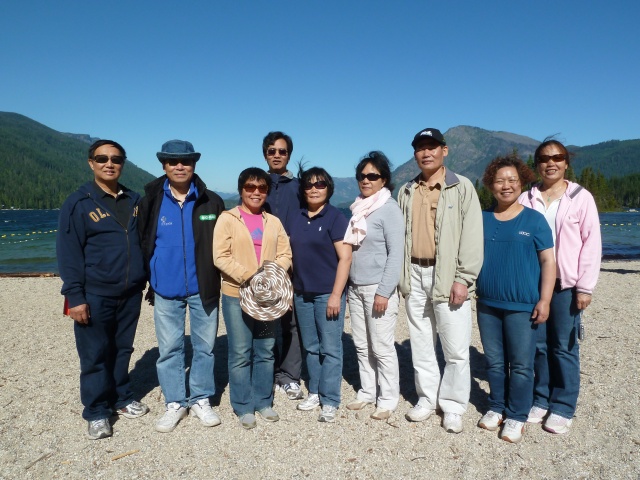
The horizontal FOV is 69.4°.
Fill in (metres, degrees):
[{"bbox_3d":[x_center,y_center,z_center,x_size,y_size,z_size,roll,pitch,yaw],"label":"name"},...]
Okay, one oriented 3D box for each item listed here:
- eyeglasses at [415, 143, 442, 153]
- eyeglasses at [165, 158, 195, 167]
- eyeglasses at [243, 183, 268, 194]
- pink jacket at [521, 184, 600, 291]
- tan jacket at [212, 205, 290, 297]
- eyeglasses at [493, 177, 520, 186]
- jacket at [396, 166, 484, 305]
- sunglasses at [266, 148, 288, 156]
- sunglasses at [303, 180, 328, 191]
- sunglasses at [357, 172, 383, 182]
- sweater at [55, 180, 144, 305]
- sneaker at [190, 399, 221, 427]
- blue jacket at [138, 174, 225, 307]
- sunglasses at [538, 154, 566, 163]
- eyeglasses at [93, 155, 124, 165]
[{"bbox_3d":[0.650,-0.536,2.720,0.143,0.044,0.140,2,5,32],"label":"eyeglasses"},{"bbox_3d":[-0.815,-0.441,2.670,0.148,0.046,0.140,-1,4,-20],"label":"eyeglasses"},{"bbox_3d":[-0.384,-0.300,2.720,0.148,0.056,0.140,2,3,-12],"label":"eyeglasses"},{"bbox_3d":[1.404,-0.015,2.756,0.480,0.640,0.290,3,5,33],"label":"pink jacket"},{"bbox_3d":[-0.408,0.075,2.792,0.470,0.530,0.330,-1,4,-13],"label":"tan jacket"},{"bbox_3d":[1.045,-0.327,2.583,0.142,0.045,0.140,2,4,24],"label":"eyeglasses"},{"bbox_3d":[0.720,-0.027,2.775,0.490,0.745,0.290,2,5,28],"label":"jacket"},{"bbox_3d":[-0.284,-0.582,3.120,0.143,0.048,0.140,0,4,-3],"label":"sunglasses"},{"bbox_3d":[-0.028,-0.337,2.853,0.145,0.048,0.145,1,4,9],"label":"sunglasses"},{"bbox_3d":[0.320,-0.376,2.810,0.146,0.050,0.140,3,5,34],"label":"sunglasses"},{"bbox_3d":[-1.297,0.033,2.769,0.500,0.710,0.300,-3,5,-36],"label":"sweater"},{"bbox_3d":[-0.700,1.051,2.825,0.106,0.110,0.285,-3,5,-36],"label":"sneaker"},{"bbox_3d":[-0.806,0.003,2.690,0.490,0.750,0.300,-1,4,-15],"label":"blue jacket"},{"bbox_3d":[1.369,-0.471,2.710,0.146,0.047,0.140,0,3,32],"label":"sunglasses"},{"bbox_3d":[-1.167,-0.435,2.540,0.152,0.048,0.140,0,3,-31],"label":"eyeglasses"}]

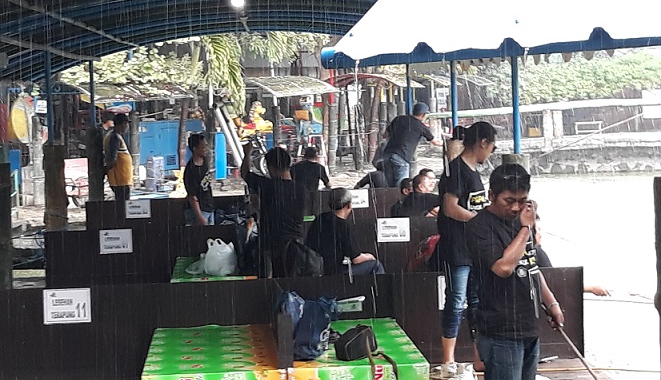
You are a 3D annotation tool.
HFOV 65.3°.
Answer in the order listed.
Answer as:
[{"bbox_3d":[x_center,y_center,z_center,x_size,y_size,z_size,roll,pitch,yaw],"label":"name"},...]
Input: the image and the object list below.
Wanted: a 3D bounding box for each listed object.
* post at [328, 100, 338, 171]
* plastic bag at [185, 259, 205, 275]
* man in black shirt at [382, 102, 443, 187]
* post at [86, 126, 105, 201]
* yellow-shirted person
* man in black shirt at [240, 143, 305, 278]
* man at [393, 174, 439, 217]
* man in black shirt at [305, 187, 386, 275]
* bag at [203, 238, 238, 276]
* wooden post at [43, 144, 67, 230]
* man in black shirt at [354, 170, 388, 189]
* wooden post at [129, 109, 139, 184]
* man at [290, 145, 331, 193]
[{"bbox_3d":[0.064,-1.131,10.977,0.200,1.526,0.200,-2,9,-3],"label":"post"},{"bbox_3d":[-1.144,0.622,4.363,0.165,0.115,0.135,-2,9,-3],"label":"plastic bag"},{"bbox_3d":[1.131,-0.356,7.203,0.600,1.702,0.600,4,11,32],"label":"man in black shirt"},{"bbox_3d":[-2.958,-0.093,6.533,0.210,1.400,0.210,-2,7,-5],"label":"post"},{"bbox_3d":[-2.761,-0.168,6.748,0.340,1.650,0.480,1,7,19],"label":"yellow-shirted person"},{"bbox_3d":[-0.389,0.553,3.765,0.520,1.770,0.420,-2,9,-5],"label":"man in black shirt"},{"bbox_3d":[0.973,0.298,5.704,0.620,0.920,0.500,-5,8,-25],"label":"man"},{"bbox_3d":[0.116,0.509,4.279,0.680,1.000,0.520,-5,8,-25],"label":"man in black shirt"},{"bbox_3d":[-0.955,0.595,4.518,0.300,0.310,0.220,-2,7,-3],"label":"bag"},{"bbox_3d":[-2.542,0.270,4.819,0.210,1.386,0.210,-2,9,-3],"label":"wooden post"},{"bbox_3d":[0.597,0.228,7.113,0.600,1.002,0.700,0,9,7],"label":"man in black shirt"},{"bbox_3d":[-4.207,-0.877,11.098,0.190,1.650,0.190,-2,7,0],"label":"wooden post"},{"bbox_3d":[-0.239,0.153,6.904,0.520,1.456,0.420,-2,9,-1],"label":"man"}]

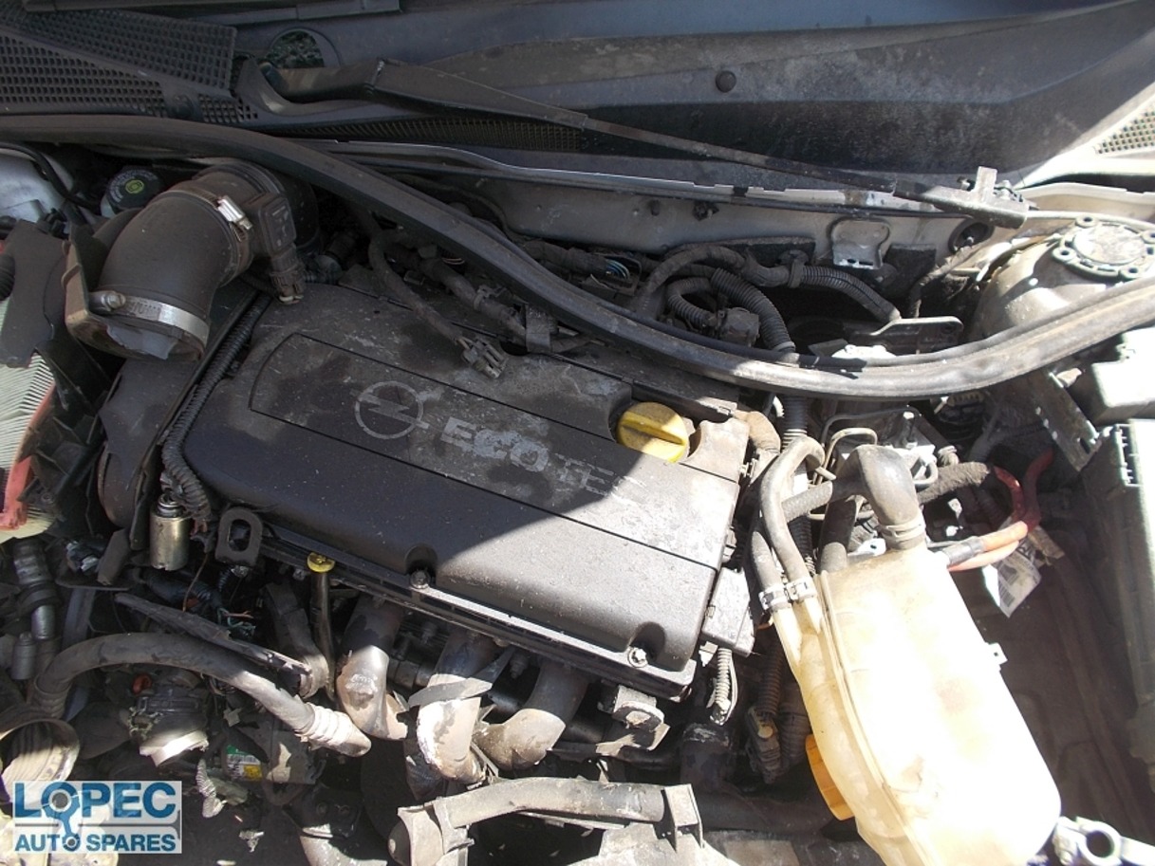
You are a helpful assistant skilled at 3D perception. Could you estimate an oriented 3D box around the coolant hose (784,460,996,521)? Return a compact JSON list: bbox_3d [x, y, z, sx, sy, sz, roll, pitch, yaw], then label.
[{"bbox_3d":[0.288,0.051,0.810,0.202,0.039,0.023,-7,60,-9],"label":"coolant hose"}]

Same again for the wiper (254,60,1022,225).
[{"bbox_3d":[0.066,-0.278,0.804,0.741,0.063,0.047,10,59,1],"label":"wiper"}]

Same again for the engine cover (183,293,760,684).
[{"bbox_3d":[-0.091,0.038,0.790,0.458,0.100,0.240,18,61,4],"label":"engine cover"}]

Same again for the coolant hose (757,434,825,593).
[{"bbox_3d":[0.178,0.062,0.725,0.057,0.041,0.127,13,59,3],"label":"coolant hose"}]

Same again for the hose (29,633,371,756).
[{"bbox_3d":[-0.340,0.234,0.788,0.312,0.081,0.075,7,59,-1],"label":"hose"}]

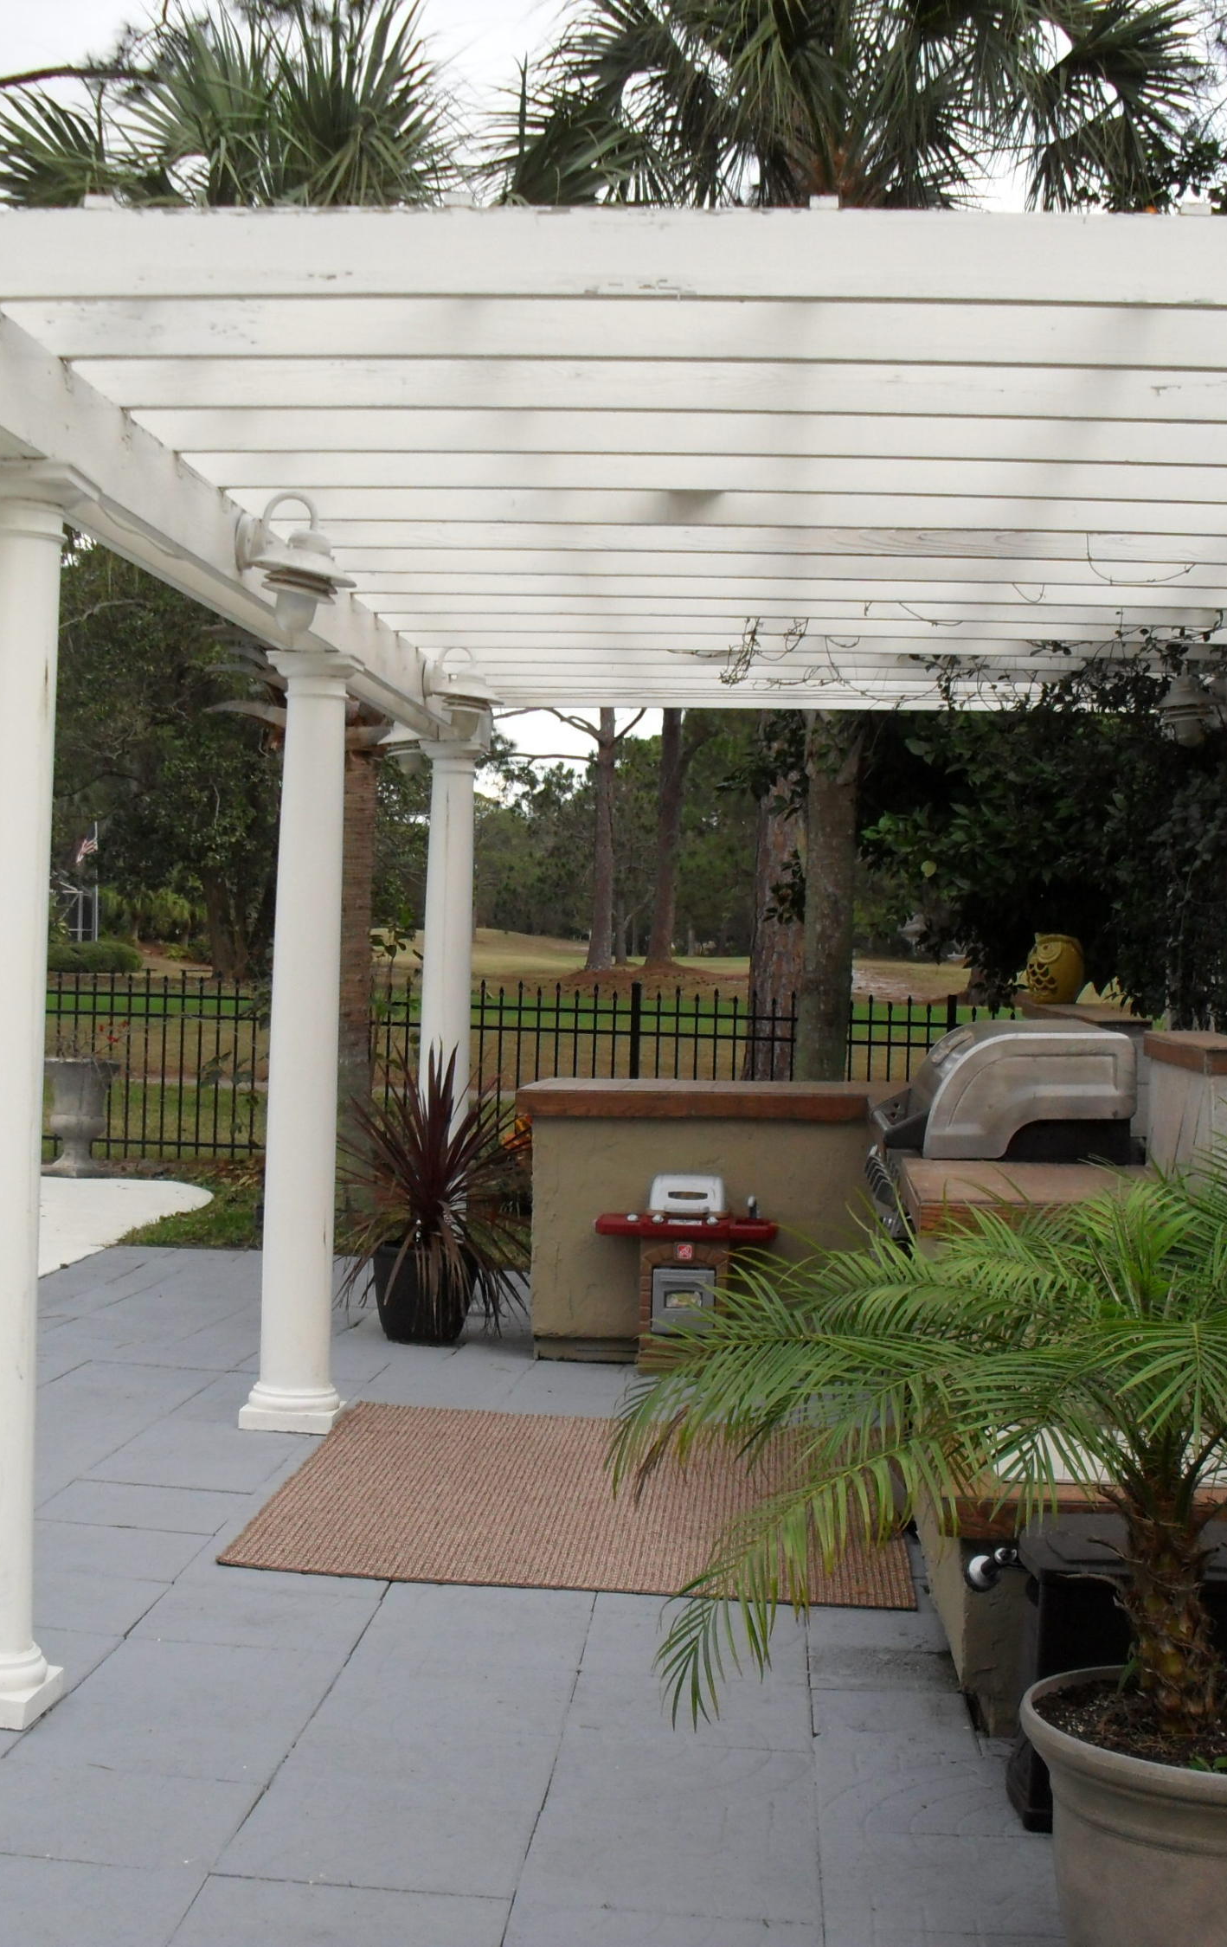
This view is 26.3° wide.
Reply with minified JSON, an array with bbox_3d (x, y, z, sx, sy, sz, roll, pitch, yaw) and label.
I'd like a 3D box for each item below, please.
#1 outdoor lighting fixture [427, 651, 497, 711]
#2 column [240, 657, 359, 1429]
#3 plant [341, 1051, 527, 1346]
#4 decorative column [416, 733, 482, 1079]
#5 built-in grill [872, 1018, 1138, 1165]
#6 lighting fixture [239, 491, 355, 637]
[{"bbox_3d":[-0.538,-0.999,9.403,0.268,0.315,0.238,2,1,4],"label":"outdoor lighting fixture"},{"bbox_3d":[-0.898,0.185,7.627,0.271,2.255,0.271,2,1,4],"label":"column"},{"bbox_3d":[-0.659,0.787,9.393,0.630,1.031,0.630,2,1,4],"label":"plant"},{"bbox_3d":[-0.678,0.162,10.606,0.271,2.255,0.271,2,1,4],"label":"decorative column"},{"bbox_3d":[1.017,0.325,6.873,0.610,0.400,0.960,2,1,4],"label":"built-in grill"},{"bbox_3d":[-0.748,-0.972,6.209,0.268,0.315,0.238,2,1,4],"label":"lighting fixture"}]

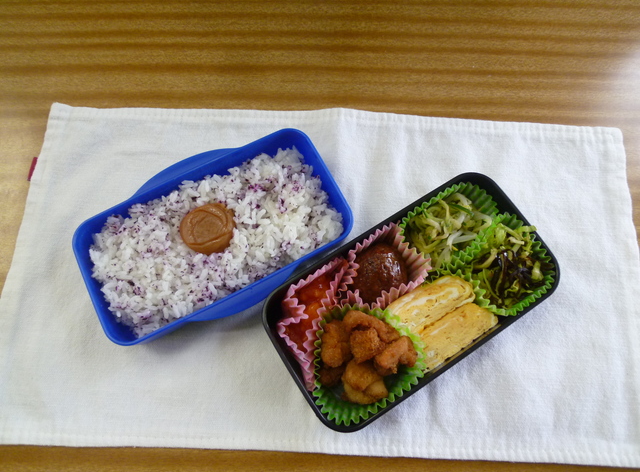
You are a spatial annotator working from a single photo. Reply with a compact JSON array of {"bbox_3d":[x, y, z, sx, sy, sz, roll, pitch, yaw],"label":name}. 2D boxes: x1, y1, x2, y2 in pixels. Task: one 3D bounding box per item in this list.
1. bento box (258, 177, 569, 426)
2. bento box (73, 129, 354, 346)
[{"bbox_3d":[0.062,0.045,0.316,0.187,0.050,0.102,-31,75,-10],"label":"bento box"},{"bbox_3d":[-0.072,0.002,0.327,0.179,0.048,0.111,-27,75,-9],"label":"bento box"}]

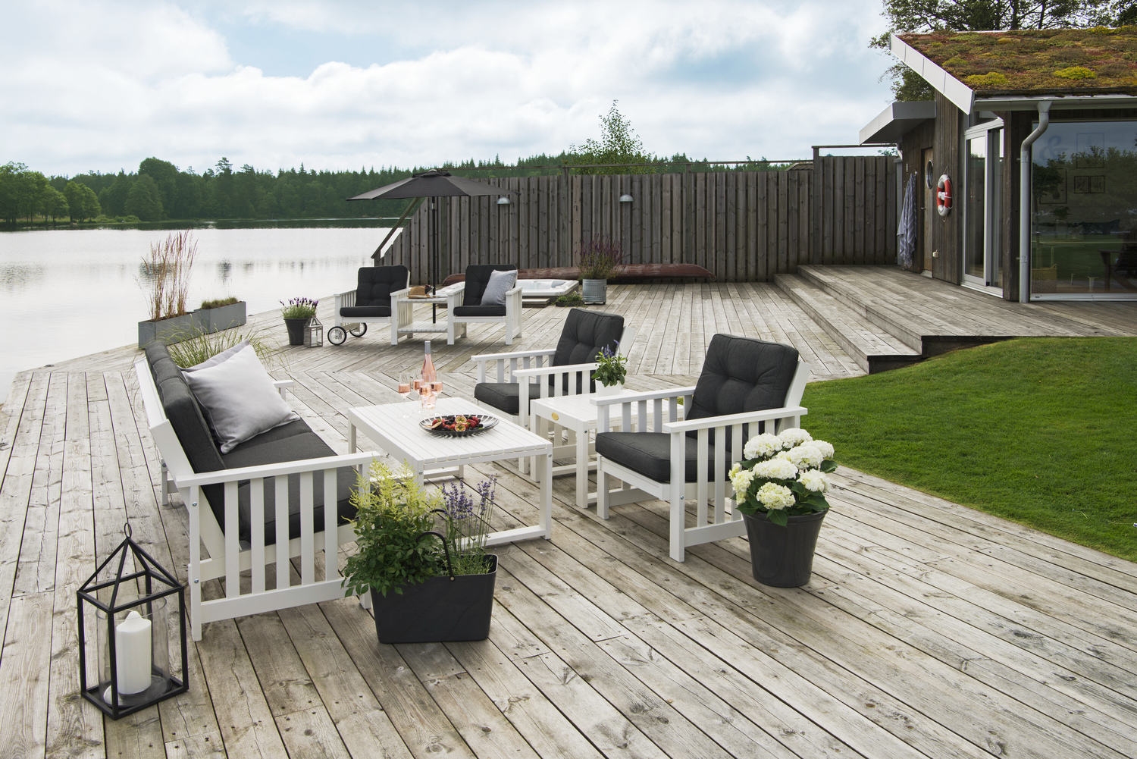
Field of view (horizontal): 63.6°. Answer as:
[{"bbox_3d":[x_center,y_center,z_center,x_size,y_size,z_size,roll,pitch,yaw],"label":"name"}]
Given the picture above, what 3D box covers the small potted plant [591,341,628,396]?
[{"bbox_3d":[0.229,-0.065,5.126,0.205,0.300,0.200,0,9,0],"label":"small potted plant"}]

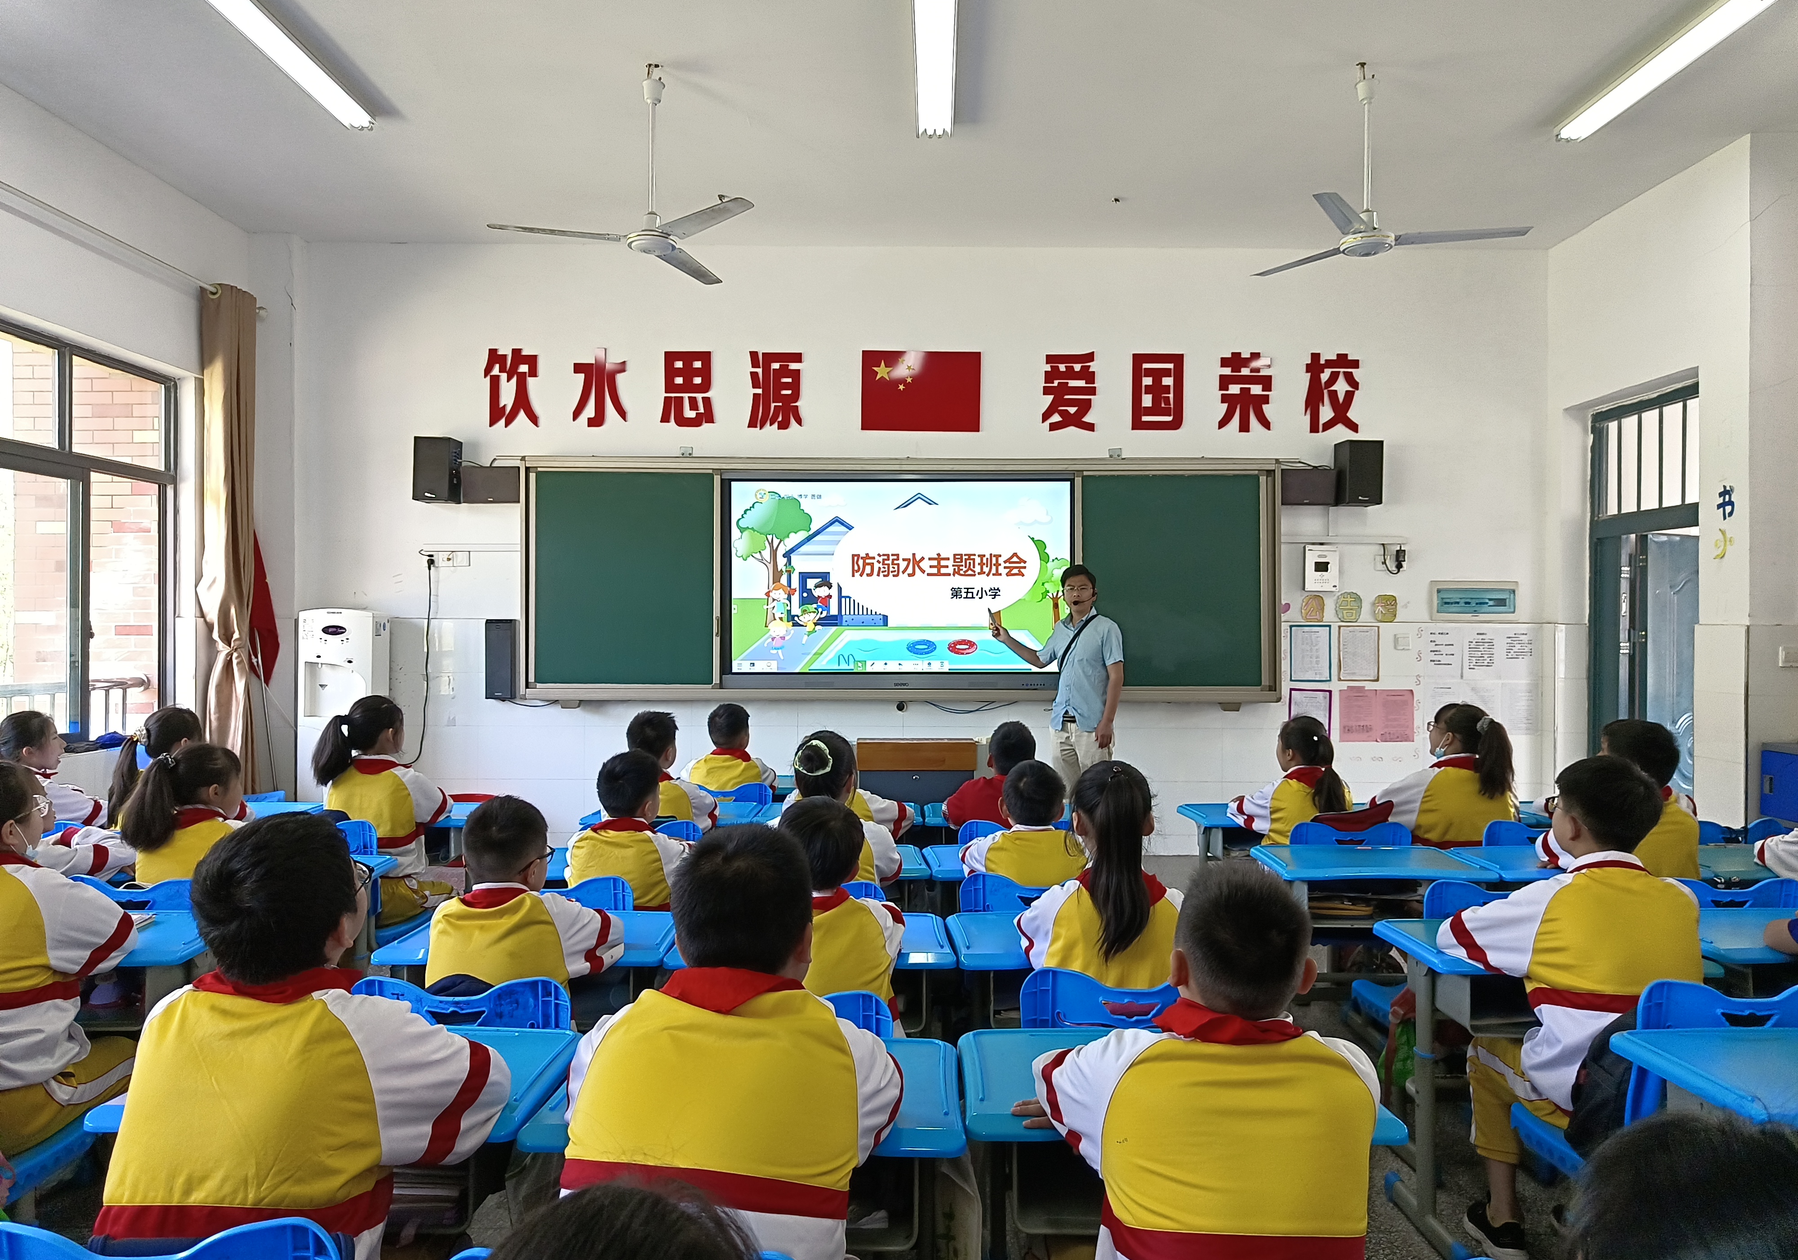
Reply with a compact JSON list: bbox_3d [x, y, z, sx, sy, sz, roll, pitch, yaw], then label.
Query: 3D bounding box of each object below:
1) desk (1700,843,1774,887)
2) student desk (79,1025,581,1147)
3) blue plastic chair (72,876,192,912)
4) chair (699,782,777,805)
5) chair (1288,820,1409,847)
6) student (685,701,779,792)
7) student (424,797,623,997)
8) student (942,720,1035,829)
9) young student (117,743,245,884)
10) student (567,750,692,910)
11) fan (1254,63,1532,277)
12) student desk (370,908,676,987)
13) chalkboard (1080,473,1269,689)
[{"bbox_3d":[2.580,1.025,3.560,0.610,0.690,0.400,0,0,0],"label":"desk"},{"bbox_3d":[-0.847,0.994,1.872,0.620,0.620,0.410,0,0,-3],"label":"student desk"},{"bbox_3d":[-1.980,0.990,3.270,0.420,0.730,0.450,0,0,3],"label":"blue plastic chair"},{"bbox_3d":[-0.720,0.990,5.120,0.420,0.730,0.450,0,0,0],"label":"chair"},{"bbox_3d":[1.451,0.953,4.037,0.400,0.690,0.420,0,0,1],"label":"chair"},{"bbox_3d":[-0.693,0.783,4.956,0.400,1.000,0.560,0,0,5],"label":"student"},{"bbox_3d":[-0.715,0.823,2.380,0.380,0.995,0.570,0,0,9],"label":"student"},{"bbox_3d":[0.373,0.802,4.221,0.440,0.980,0.560,0,0,0],"label":"student"},{"bbox_3d":[-1.830,0.810,3.100,0.400,1.020,0.580,0,0,20],"label":"young student"},{"bbox_3d":[-0.729,0.804,3.326,0.410,0.980,0.560,0,0,8],"label":"student"},{"bbox_3d":[1.900,-1.800,4.580,1.030,0.735,1.080,0,0,0],"label":"fan"},{"bbox_3d":[-0.790,1.016,2.660,0.610,0.690,0.400,0,0,0],"label":"student desk"},{"bbox_3d":[1.546,-0.279,6.710,1.045,1.210,0.040,0,0,0],"label":"chalkboard"}]

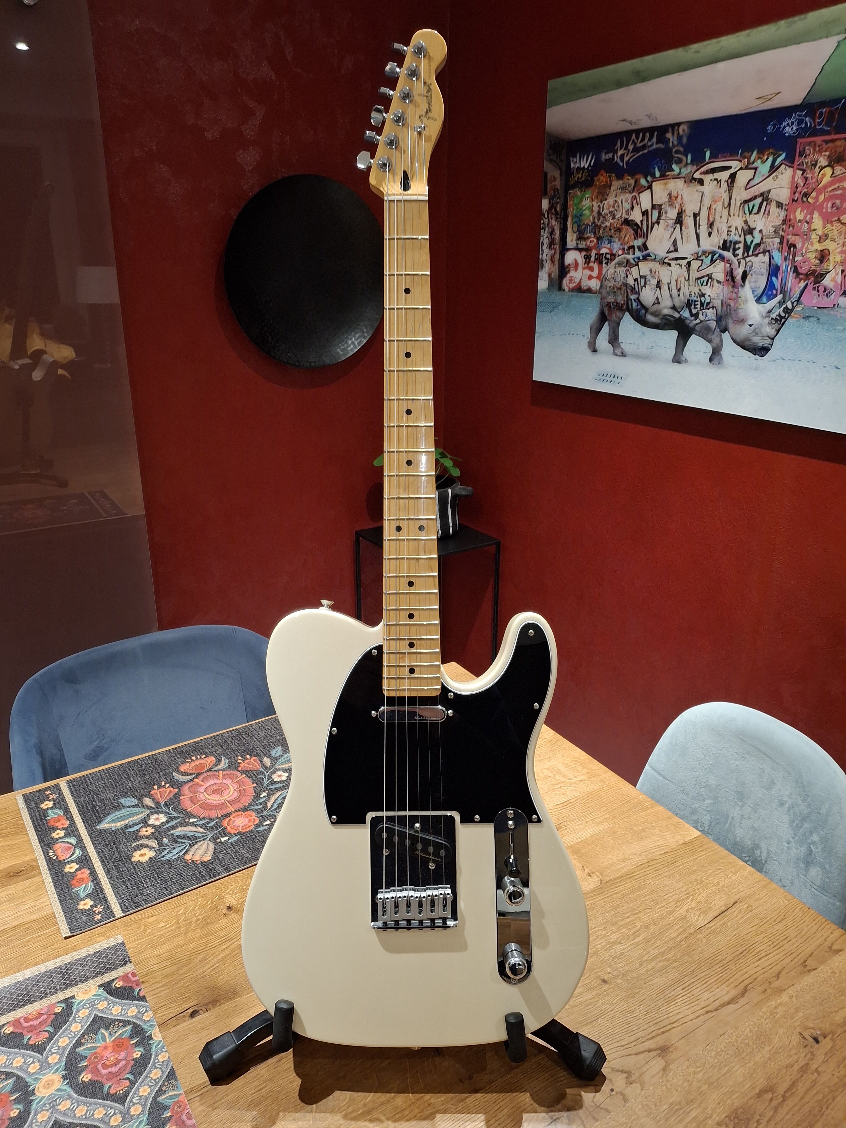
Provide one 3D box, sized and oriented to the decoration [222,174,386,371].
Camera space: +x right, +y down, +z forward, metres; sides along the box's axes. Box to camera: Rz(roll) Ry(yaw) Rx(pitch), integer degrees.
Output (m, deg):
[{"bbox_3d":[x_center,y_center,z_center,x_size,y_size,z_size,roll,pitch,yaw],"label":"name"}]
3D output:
[{"bbox_3d":[-0.260,-0.676,1.907,0.420,0.420,0.050,-12,24,-31],"label":"decoration"}]

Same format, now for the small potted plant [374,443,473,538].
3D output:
[{"bbox_3d":[0.005,-0.207,2.169,0.250,0.250,0.210,1,20,0],"label":"small potted plant"}]

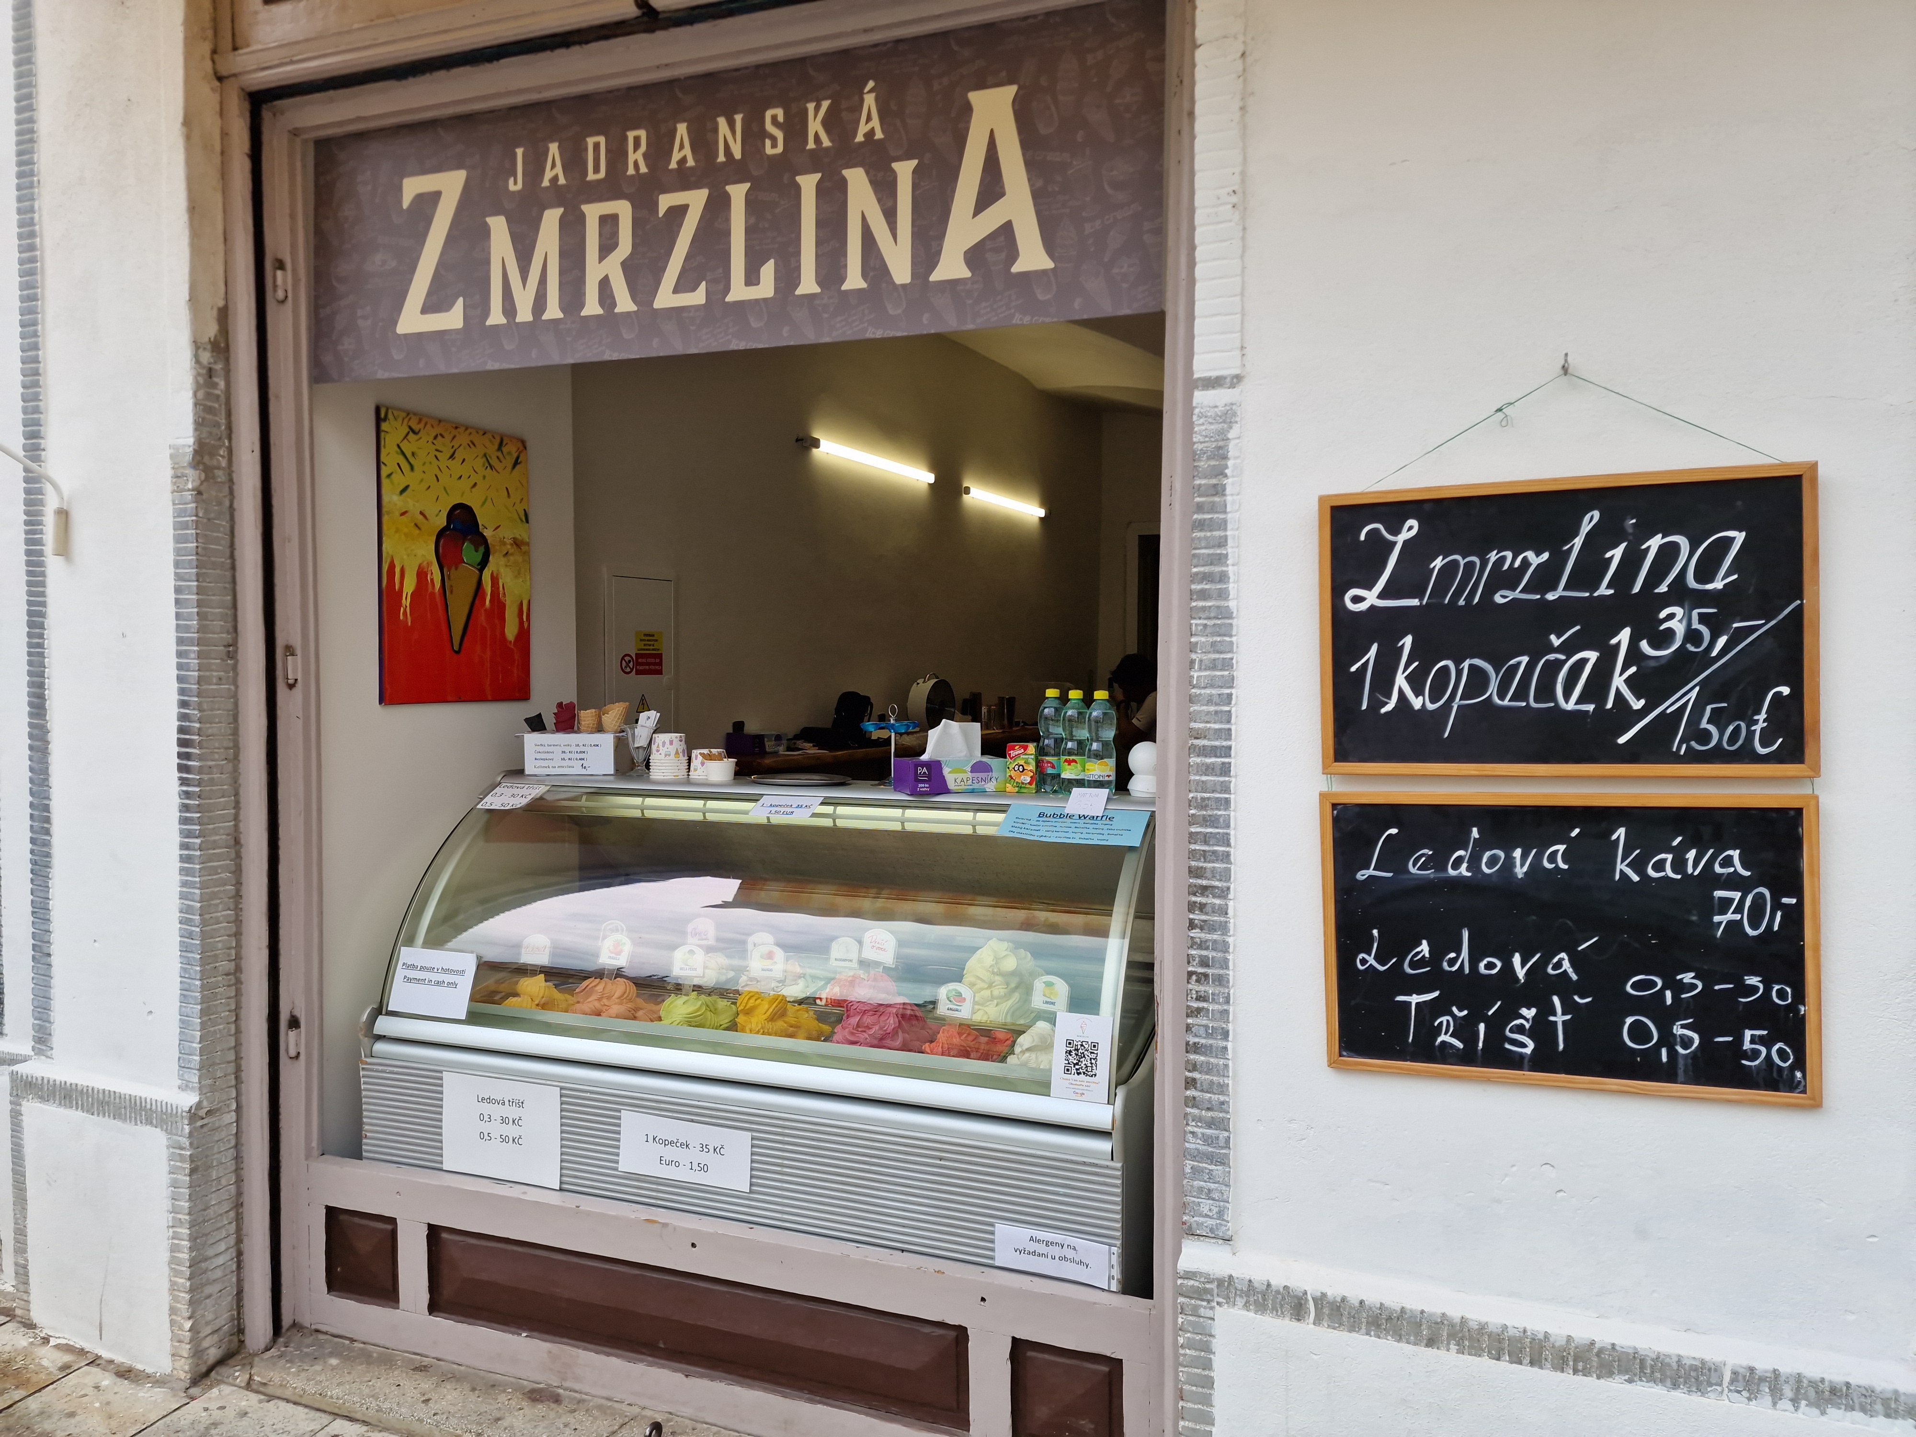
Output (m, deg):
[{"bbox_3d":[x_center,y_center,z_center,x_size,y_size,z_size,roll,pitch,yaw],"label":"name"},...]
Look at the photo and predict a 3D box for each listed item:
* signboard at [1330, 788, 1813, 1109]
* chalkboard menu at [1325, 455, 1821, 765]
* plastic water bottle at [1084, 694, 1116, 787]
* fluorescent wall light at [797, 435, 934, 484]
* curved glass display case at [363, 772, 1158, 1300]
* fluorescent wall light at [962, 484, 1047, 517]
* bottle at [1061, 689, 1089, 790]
[{"bbox_3d":[0.816,0.301,1.733,0.605,0.398,0.020,-1,2,20],"label":"signboard"},{"bbox_3d":[0.806,-0.121,1.720,0.605,0.398,0.020,-1,2,20],"label":"chalkboard menu"},{"bbox_3d":[0.302,0.054,2.683,0.065,0.223,0.065,1,2,20],"label":"plastic water bottle"},{"bbox_3d":[-0.416,-1.296,6.421,0.070,0.058,1.323,1,3,25],"label":"fluorescent wall light"},{"bbox_3d":[-0.380,0.735,2.853,1.690,1.182,0.840,1,2,20],"label":"curved glass display case"},{"bbox_3d":[0.306,-1.341,7.937,0.070,0.058,1.303,1,3,25],"label":"fluorescent wall light"},{"bbox_3d":[0.249,0.052,2.703,0.065,0.223,0.065,1,2,20],"label":"bottle"}]

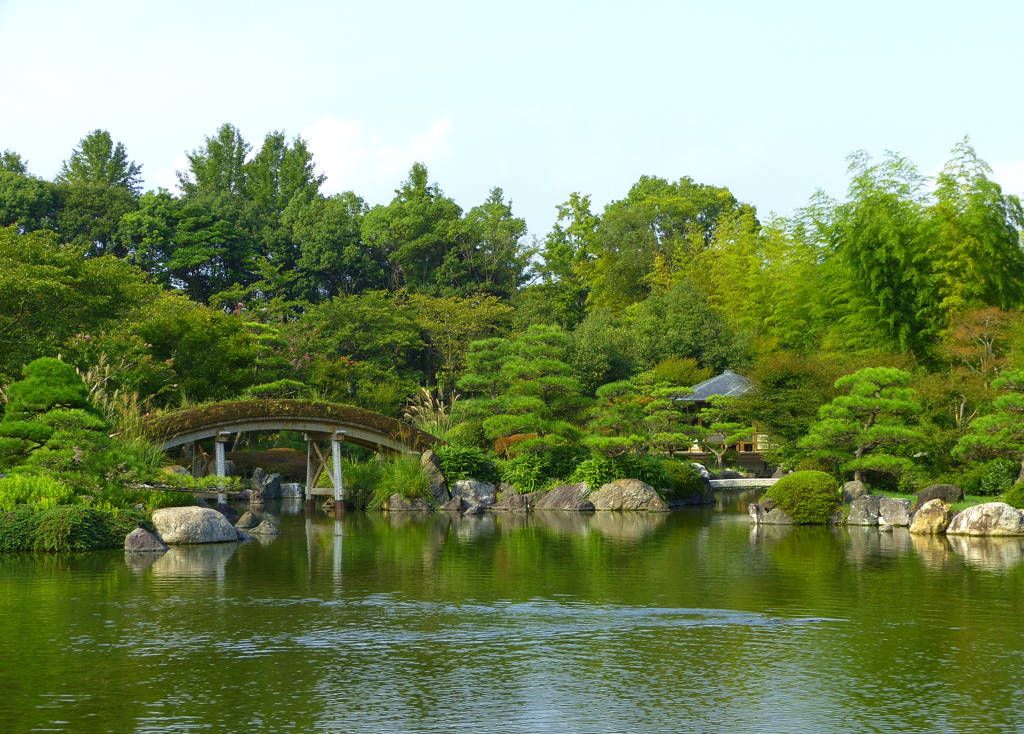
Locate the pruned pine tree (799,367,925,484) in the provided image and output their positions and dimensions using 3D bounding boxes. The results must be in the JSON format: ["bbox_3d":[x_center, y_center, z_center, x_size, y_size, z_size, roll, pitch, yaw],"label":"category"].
[{"bbox_3d":[9.582,1.579,51.167,3.432,3.130,3.100,0,-2,0],"label":"pruned pine tree"}]

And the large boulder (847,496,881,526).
[{"bbox_3d":[10.209,4.143,54.129,0.988,0.820,0.850,0,-2,0],"label":"large boulder"}]

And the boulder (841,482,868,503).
[{"bbox_3d":[10.362,3.796,56.216,0.784,0.683,0.700,0,-2,0],"label":"boulder"}]

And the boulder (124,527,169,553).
[{"bbox_3d":[-7.245,3.434,36.991,0.893,0.496,0.750,0,-2,0],"label":"boulder"}]

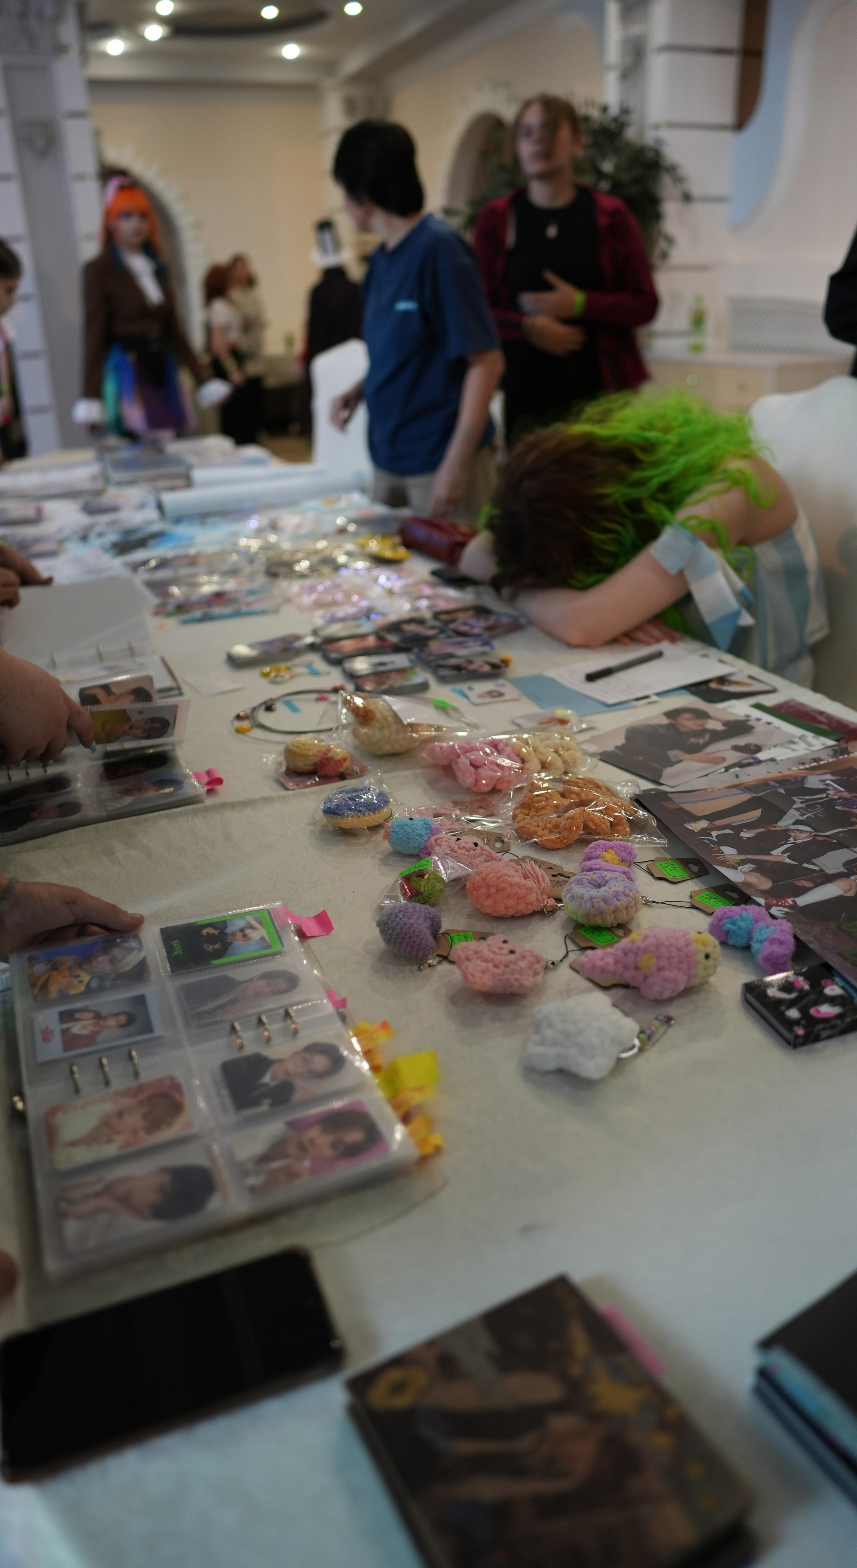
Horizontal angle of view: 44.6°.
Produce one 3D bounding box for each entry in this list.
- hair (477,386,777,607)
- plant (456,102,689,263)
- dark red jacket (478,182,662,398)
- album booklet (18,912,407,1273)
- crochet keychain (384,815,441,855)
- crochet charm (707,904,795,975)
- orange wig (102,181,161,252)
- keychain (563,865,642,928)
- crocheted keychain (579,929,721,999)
[{"bbox_3d":[0.299,-0.454,1.666,0.450,0.310,0.280,-10,28,-21],"label":"hair"},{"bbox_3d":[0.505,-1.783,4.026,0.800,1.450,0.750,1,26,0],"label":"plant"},{"bbox_3d":[0.386,-1.394,2.966,0.510,0.530,0.310,5,25,13],"label":"dark red jacket"},{"bbox_3d":[-0.170,0.183,0.737,0.215,0.026,0.322,-10,26,-19],"label":"album booklet"},{"bbox_3d":[-0.016,0.050,1.003,0.056,0.036,0.042,-4,26,-9],"label":"crochet keychain"},{"bbox_3d":[0.264,0.128,0.852,0.074,0.036,0.047,24,34,39],"label":"crochet charm"},{"bbox_3d":[-1.170,-2.221,4.106,0.230,0.255,0.250,-7,25,-13],"label":"orange wig"},{"bbox_3d":[0.149,0.098,0.897,0.066,0.039,0.066,-1,24,0],"label":"keychain"},{"bbox_3d":[0.171,0.139,0.812,0.112,0.048,0.057,2,26,2],"label":"crocheted keychain"}]

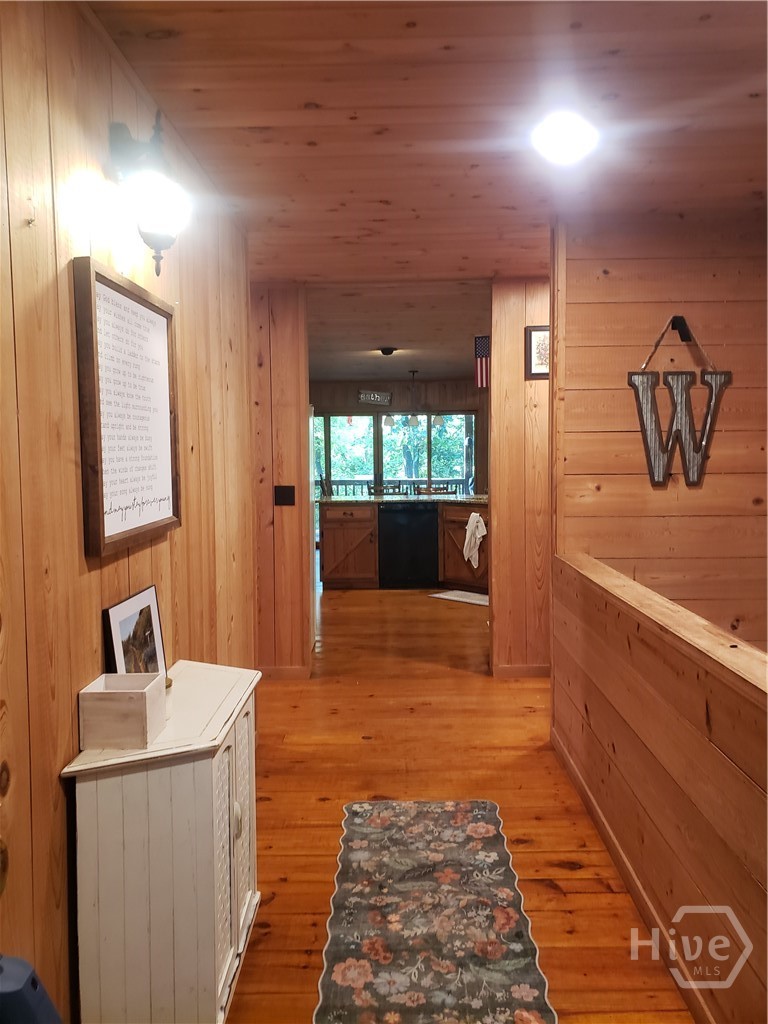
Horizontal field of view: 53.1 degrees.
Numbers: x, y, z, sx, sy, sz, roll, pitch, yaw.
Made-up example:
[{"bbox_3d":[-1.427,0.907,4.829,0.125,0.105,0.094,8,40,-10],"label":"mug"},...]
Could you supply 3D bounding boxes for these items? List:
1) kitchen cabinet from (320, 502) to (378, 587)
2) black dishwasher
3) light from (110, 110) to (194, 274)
[{"bbox_3d":[-0.342,0.344,8.089,0.585,0.870,0.600,-1,4,1],"label":"kitchen cabinet"},{"bbox_3d":[0.257,0.338,8.075,0.605,0.870,0.600,-1,4,1],"label":"black dishwasher"},{"bbox_3d":[-0.577,-0.809,1.958,0.190,0.410,0.160,-1,4,1],"label":"light"}]

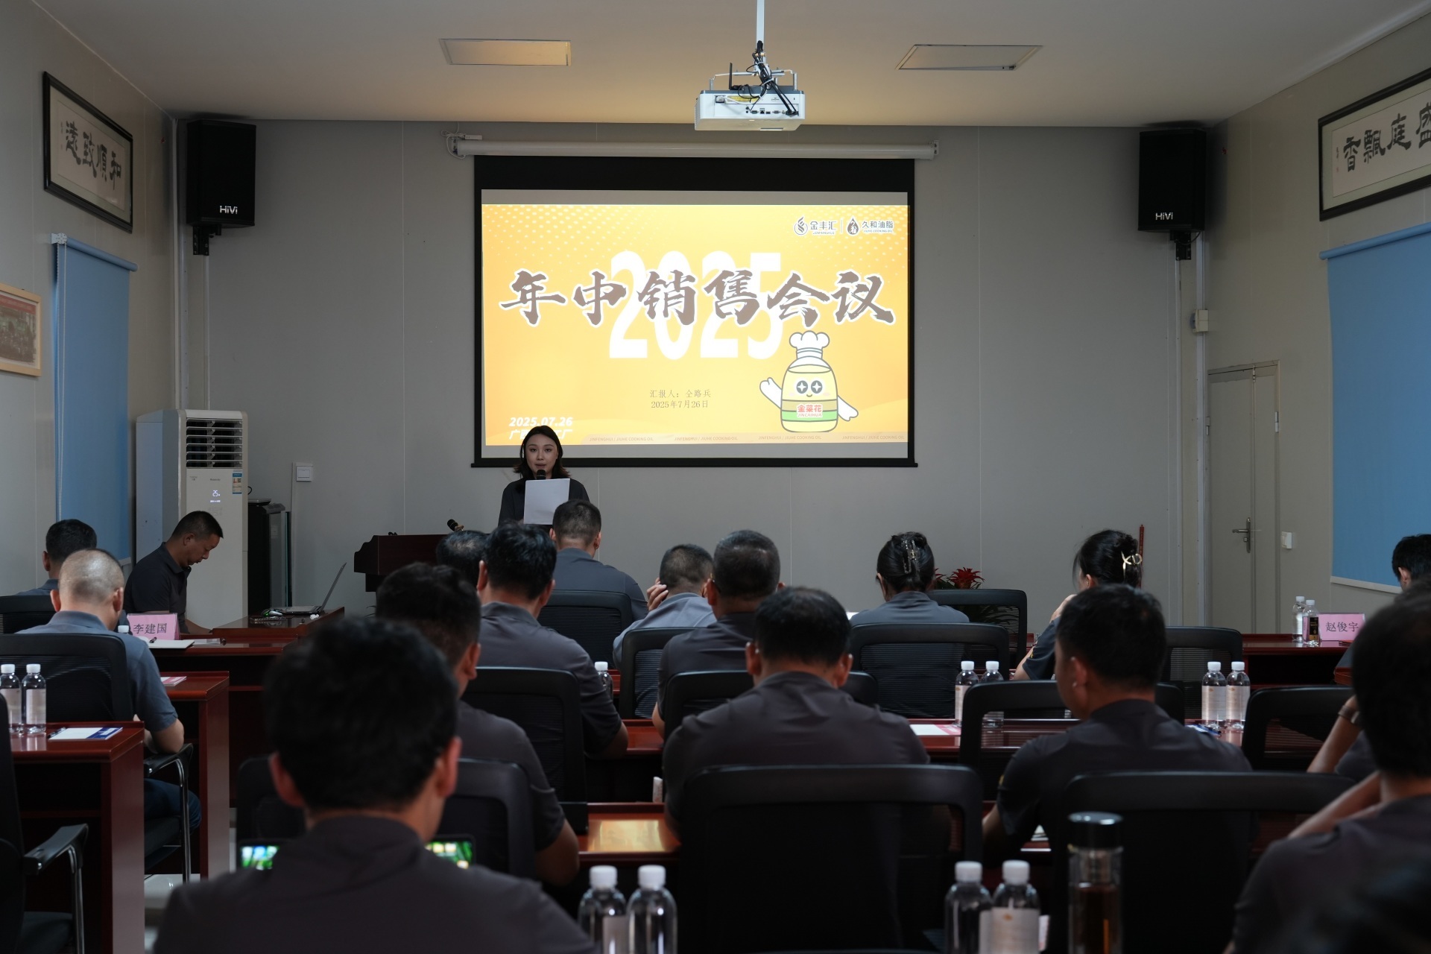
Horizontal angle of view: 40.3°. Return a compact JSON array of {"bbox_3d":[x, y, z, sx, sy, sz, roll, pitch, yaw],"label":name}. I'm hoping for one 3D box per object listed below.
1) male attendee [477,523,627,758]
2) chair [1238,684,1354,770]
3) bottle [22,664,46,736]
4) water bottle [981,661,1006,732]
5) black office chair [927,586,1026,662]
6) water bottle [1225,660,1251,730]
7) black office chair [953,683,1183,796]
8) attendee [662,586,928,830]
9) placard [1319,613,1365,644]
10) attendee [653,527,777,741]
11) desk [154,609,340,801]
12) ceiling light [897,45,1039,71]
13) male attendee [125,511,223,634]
[{"bbox_3d":[-0.455,0.781,4.837,0.520,1.300,0.800,0,0,-4],"label":"male attendee"},{"bbox_3d":[1.357,0.937,4.350,0.580,0.990,0.600,0,0,4],"label":"chair"},{"bbox_3d":[-1.793,0.584,5.126,0.063,0.181,0.063,0,0,-4],"label":"bottle"},{"bbox_3d":[0.737,0.577,5.160,0.063,0.176,0.063,0,0,-4],"label":"water bottle"},{"bbox_3d":[0.883,0.913,7.327,0.580,0.990,0.600,0,0,-4],"label":"black office chair"},{"bbox_3d":[1.406,0.585,5.242,0.064,0.178,0.064,0,1,0],"label":"water bottle"},{"bbox_3d":[0.750,0.939,4.415,0.580,0.990,0.580,0,1,-2],"label":"black office chair"},{"bbox_3d":[0.149,0.816,3.515,0.520,1.250,0.800,0,0,-4],"label":"attendee"},{"bbox_3d":[2.448,0.588,7.614,0.197,0.102,0.085,0,0,-4],"label":"placard"},{"bbox_3d":[0.073,0.782,4.774,0.480,1.300,0.750,0,1,-2],"label":"attendee"},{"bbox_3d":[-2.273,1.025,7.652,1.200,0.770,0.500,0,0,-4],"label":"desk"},{"bbox_3d":[1.237,-2.066,9.541,0.615,0.050,0.600,0,0,-4],"label":"ceiling light"},{"bbox_3d":[-2.103,0.783,8.080,0.730,1.250,0.520,0,0,-2],"label":"male attendee"}]

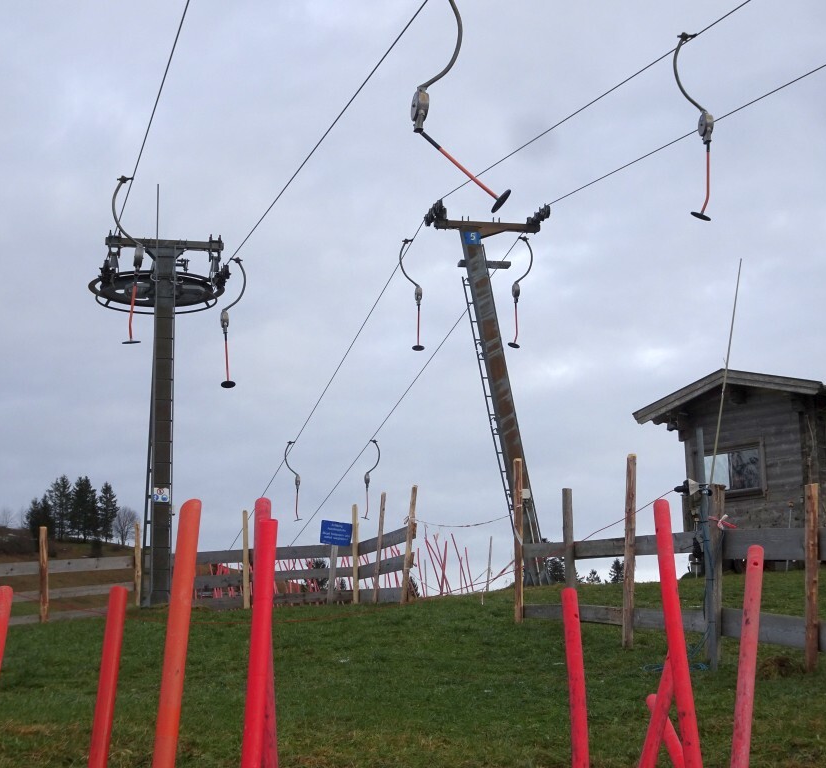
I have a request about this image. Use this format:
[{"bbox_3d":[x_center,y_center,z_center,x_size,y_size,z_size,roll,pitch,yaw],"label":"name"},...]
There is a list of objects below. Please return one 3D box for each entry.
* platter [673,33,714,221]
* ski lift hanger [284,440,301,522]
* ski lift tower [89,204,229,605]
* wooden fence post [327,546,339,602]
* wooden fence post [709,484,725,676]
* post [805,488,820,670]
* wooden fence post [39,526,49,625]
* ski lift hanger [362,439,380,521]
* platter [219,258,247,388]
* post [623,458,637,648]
[{"bbox_3d":[3.576,-3.282,22.645,0.480,2.500,0.400,2,-10,-13],"label":"platter"},{"bbox_3d":[-3.663,2.989,54.515,0.480,2.500,0.400,2,-10,-13],"label":"ski lift hanger"},{"bbox_3d":[-3.869,0.393,27.000,2.050,5.781,2.100,1,-10,-12],"label":"ski lift tower"},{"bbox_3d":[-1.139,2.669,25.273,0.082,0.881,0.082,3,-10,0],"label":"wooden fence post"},{"bbox_3d":[2.334,1.478,13.618,0.110,1.422,0.110,2,-10,0],"label":"wooden fence post"},{"bbox_3d":[2.992,1.446,13.317,0.095,1.406,0.095,2,-10,0],"label":"post"},{"bbox_3d":[-6.192,3.220,29.836,0.120,1.634,0.120,-3,-10,0],"label":"wooden fence post"},{"bbox_3d":[-0.983,2.206,41.000,0.380,1.867,0.280,1,-10,-12],"label":"ski lift hanger"},{"bbox_3d":[-3.353,-1.141,33.205,0.480,2.500,0.400,2,-10,-13],"label":"platter"},{"bbox_3d":[1.960,1.497,16.046,0.085,1.752,0.085,2,-10,0],"label":"post"}]

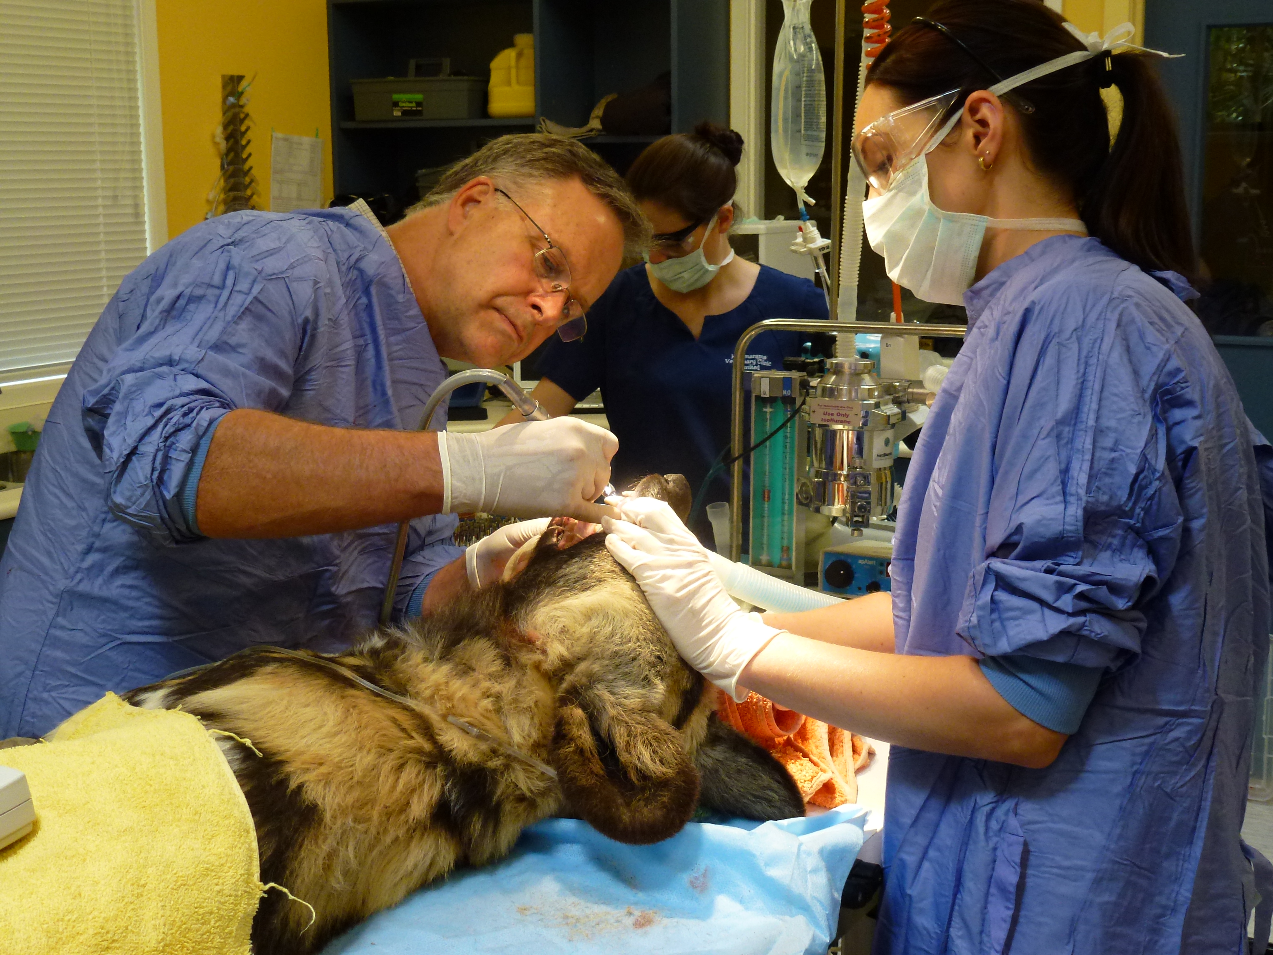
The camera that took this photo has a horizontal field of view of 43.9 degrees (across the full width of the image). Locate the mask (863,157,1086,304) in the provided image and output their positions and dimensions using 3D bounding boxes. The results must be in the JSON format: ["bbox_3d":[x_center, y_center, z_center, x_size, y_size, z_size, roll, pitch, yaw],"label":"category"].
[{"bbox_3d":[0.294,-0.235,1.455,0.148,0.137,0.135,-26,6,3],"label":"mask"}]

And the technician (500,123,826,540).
[{"bbox_3d":[0.057,0.252,2.577,0.550,1.627,0.360,1,8,14],"label":"technician"}]

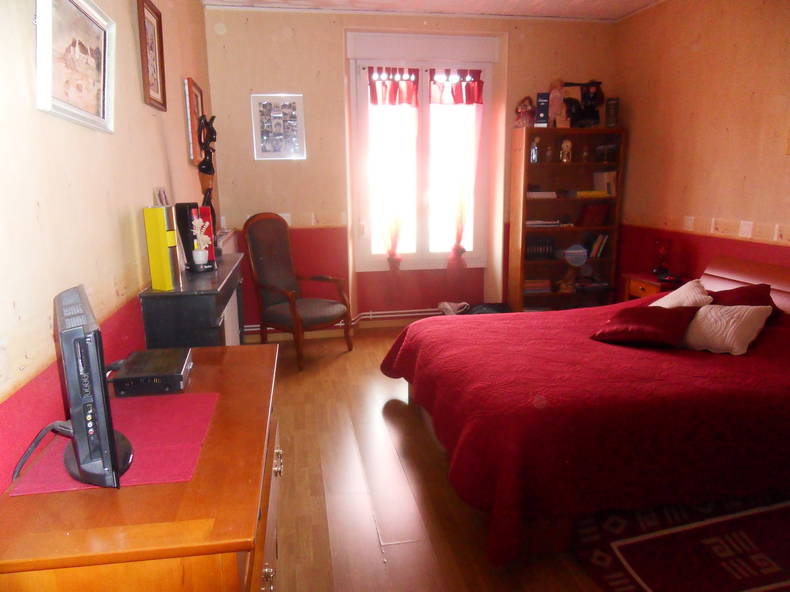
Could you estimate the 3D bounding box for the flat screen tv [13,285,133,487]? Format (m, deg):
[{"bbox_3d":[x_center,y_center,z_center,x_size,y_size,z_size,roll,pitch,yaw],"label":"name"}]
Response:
[{"bbox_3d":[-0.654,0.184,1.164,0.131,0.337,0.487,-9,15,-31],"label":"flat screen tv"}]

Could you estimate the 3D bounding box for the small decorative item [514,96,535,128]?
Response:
[{"bbox_3d":[1.053,-1.498,4.514,0.143,0.254,0.117,0,12,6],"label":"small decorative item"}]

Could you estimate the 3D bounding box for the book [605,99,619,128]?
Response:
[{"bbox_3d":[1.829,-1.540,4.658,0.102,0.253,0.086,0,12,3],"label":"book"}]

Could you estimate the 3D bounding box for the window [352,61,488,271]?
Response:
[{"bbox_3d":[0.259,-1.121,4.857,1.230,1.790,0.150,-3,12,-10],"label":"window"}]

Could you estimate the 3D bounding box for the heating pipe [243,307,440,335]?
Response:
[{"bbox_3d":[-0.373,0.196,4.873,1.904,0.055,0.262,-3,13,-10],"label":"heating pipe"}]

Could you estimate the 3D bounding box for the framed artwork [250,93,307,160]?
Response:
[{"bbox_3d":[-0.928,-1.355,4.396,0.405,0.505,0.025,-3,12,-10],"label":"framed artwork"}]

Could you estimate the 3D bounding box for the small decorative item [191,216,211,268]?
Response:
[{"bbox_3d":[-0.939,-0.273,2.635,0.100,0.250,0.100,-3,12,-10],"label":"small decorative item"}]

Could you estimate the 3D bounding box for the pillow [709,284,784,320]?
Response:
[{"bbox_3d":[1.888,0.080,3.034,0.140,0.370,0.410,39,2,-15],"label":"pillow"}]

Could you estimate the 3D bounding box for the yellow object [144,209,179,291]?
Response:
[{"bbox_3d":[-0.891,-0.181,2.096,0.086,0.312,0.091,-1,12,1],"label":"yellow object"}]

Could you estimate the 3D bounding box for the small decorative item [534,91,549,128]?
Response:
[{"bbox_3d":[1.203,-1.520,4.539,0.092,0.281,0.086,0,12,6],"label":"small decorative item"}]

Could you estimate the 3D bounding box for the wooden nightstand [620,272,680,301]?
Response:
[{"bbox_3d":[1.903,0.186,3.931,0.373,0.655,0.425,-3,13,-10],"label":"wooden nightstand"}]

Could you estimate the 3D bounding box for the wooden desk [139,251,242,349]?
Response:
[{"bbox_3d":[-0.891,0.338,2.665,0.290,0.940,1.170,-3,12,-10],"label":"wooden desk"}]

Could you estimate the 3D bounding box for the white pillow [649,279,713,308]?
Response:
[{"bbox_3d":[1.742,0.047,3.353,0.380,0.130,0.380,-37,10,27],"label":"white pillow"}]

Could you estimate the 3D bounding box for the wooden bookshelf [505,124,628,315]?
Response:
[{"bbox_3d":[1.484,-0.556,4.853,0.890,1.760,0.300,-3,12,-10],"label":"wooden bookshelf"}]

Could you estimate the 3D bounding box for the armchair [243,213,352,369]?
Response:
[{"bbox_3d":[-0.764,-0.085,4.291,0.730,1.110,0.620,9,15,40],"label":"armchair"}]

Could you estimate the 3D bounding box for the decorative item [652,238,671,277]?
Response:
[{"bbox_3d":[1.863,-0.267,3.840,0.114,0.269,0.103,10,17,41],"label":"decorative item"}]

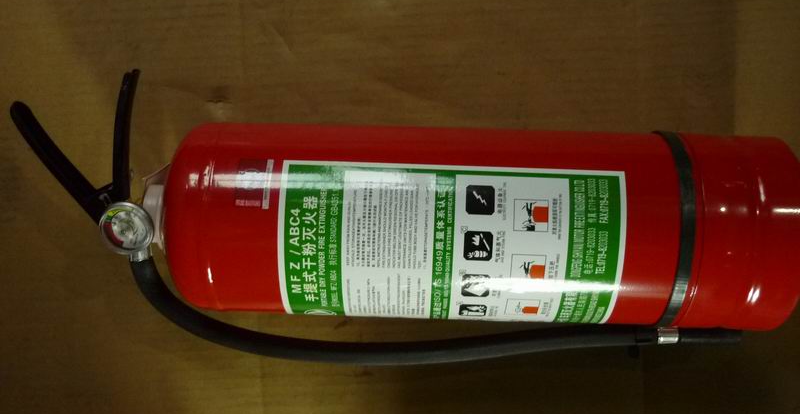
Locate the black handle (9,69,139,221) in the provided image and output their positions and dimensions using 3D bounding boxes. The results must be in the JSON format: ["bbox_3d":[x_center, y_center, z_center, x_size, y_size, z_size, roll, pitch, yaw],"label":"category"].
[{"bbox_3d":[-0.230,-0.043,0.537,0.088,0.022,0.107,2,90,3],"label":"black handle"}]

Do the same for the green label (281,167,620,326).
[{"bbox_3d":[0.031,0.030,0.481,0.211,0.032,0.110,2,113,3],"label":"green label"}]

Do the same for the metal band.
[{"bbox_3d":[0.176,0.015,0.519,0.011,0.134,0.134,2,90,3],"label":"metal band"}]

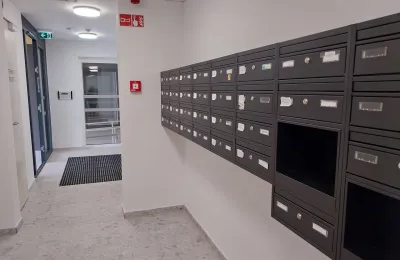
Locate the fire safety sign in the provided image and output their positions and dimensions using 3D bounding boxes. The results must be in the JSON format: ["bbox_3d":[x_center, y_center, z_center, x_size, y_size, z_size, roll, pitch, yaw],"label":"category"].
[{"bbox_3d":[-0.739,-1.191,3.283,0.255,0.125,0.010,-3,8,-19],"label":"fire safety sign"}]

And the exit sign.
[{"bbox_3d":[-3.174,-1.961,6.208,0.260,0.180,0.040,-3,8,-19],"label":"exit sign"}]

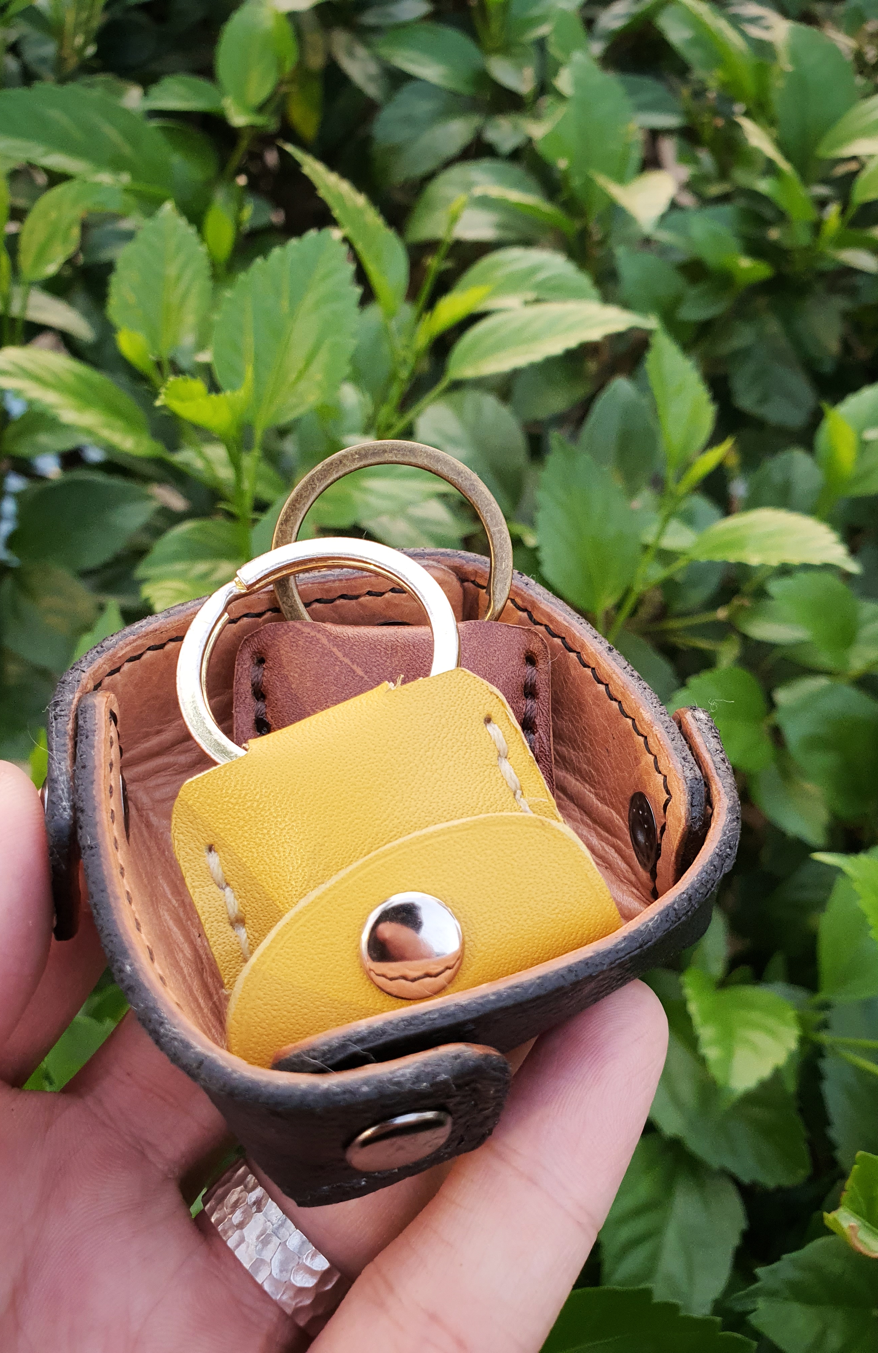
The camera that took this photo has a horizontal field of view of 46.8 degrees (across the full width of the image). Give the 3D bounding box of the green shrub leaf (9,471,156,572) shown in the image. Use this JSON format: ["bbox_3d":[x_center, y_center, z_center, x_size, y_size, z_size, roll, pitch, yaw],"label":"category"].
[{"bbox_3d":[-0.158,-0.069,0.450,0.065,0.012,0.044,-7,66,-10],"label":"green shrub leaf"}]

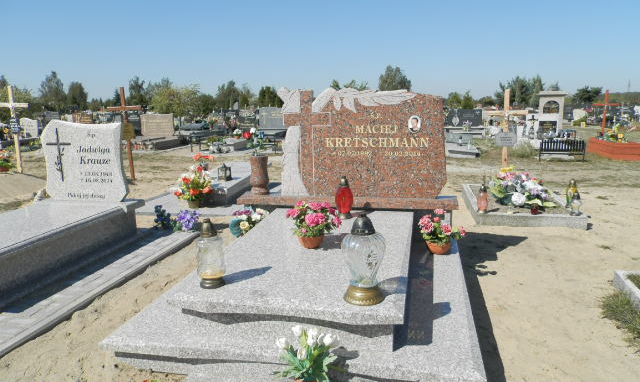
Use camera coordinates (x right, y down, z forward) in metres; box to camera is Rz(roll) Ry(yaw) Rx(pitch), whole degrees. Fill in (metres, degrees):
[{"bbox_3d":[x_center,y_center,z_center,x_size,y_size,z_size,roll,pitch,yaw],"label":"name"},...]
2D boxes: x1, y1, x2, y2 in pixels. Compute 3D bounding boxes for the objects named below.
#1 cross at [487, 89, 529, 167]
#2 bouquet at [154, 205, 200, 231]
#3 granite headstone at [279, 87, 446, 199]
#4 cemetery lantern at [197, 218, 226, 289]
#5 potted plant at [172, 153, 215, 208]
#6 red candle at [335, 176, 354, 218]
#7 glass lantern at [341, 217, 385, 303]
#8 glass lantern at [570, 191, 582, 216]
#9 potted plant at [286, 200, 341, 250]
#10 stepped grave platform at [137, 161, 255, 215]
[{"bbox_3d":[2.237,-0.625,5.548,0.464,1.160,0.060,1,11,13],"label":"cross"},{"bbox_3d":[-1.393,0.254,4.507,0.496,0.232,0.288,1,11,13],"label":"bouquet"},{"bbox_3d":[0.349,-0.405,3.931,1.406,0.920,0.102,1,11,13],"label":"granite headstone"},{"bbox_3d":[-0.561,0.314,2.388,0.163,0.361,0.163,1,11,13],"label":"cemetery lantern"},{"bbox_3d":[-1.442,-0.110,5.260,0.522,0.613,0.456,1,11,13],"label":"potted plant"},{"bbox_3d":[0.190,0.045,3.587,0.142,0.335,0.142,1,11,13],"label":"red candle"},{"bbox_3d":[0.206,0.311,2.183,0.211,0.402,0.211,1,11,13],"label":"glass lantern"},{"bbox_3d":[2.356,0.110,4.262,0.109,0.215,0.109,1,11,13],"label":"glass lantern"},{"bbox_3d":[-0.035,0.210,2.942,0.367,0.294,0.367,1,11,13],"label":"potted plant"},{"bbox_3d":[-1.261,-0.102,6.104,1.656,0.336,2.148,1,11,13],"label":"stepped grave platform"}]

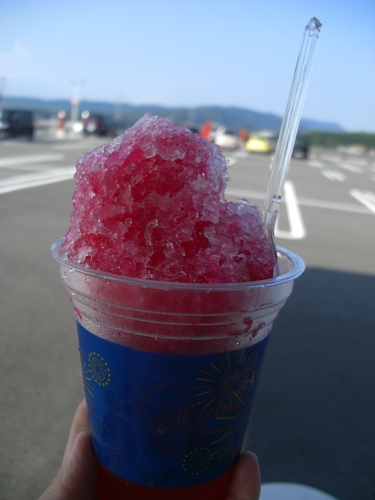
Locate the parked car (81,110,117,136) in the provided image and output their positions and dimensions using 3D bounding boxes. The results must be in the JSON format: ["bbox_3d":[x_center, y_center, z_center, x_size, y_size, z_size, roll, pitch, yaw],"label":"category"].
[{"bbox_3d":[-6.593,-9.428,40.055,1.660,1.700,3.800,8,13,8],"label":"parked car"}]

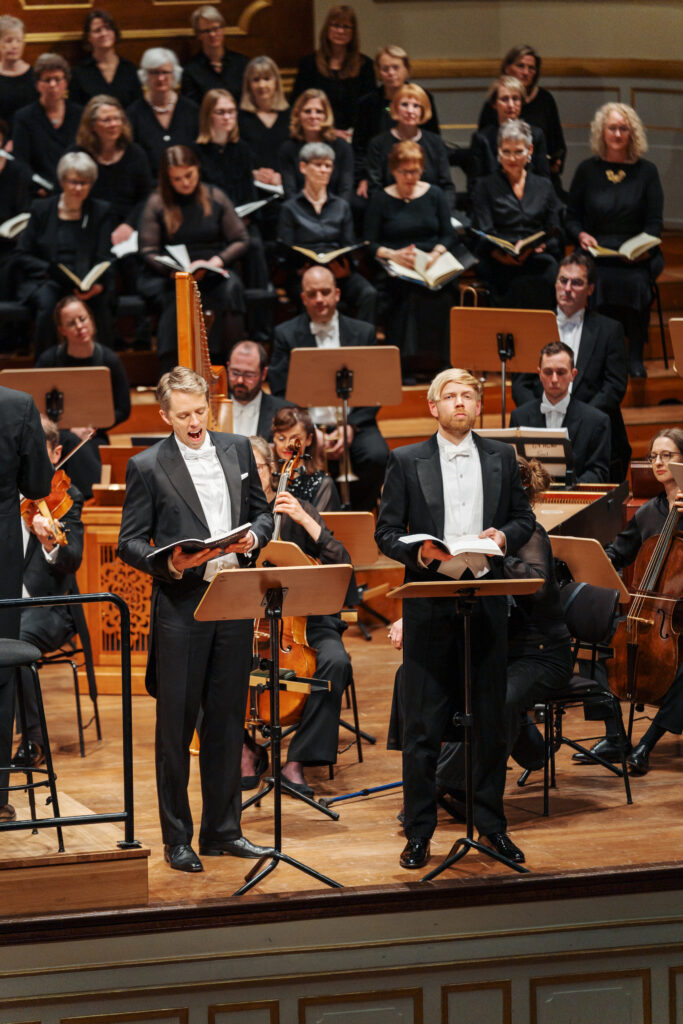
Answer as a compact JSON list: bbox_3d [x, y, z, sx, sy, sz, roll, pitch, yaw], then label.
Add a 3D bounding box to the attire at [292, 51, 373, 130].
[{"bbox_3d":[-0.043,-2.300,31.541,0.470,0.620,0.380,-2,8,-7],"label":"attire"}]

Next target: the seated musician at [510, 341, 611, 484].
[{"bbox_3d":[0.983,-0.091,25.165,0.500,1.300,0.820,1,9,11],"label":"seated musician"}]

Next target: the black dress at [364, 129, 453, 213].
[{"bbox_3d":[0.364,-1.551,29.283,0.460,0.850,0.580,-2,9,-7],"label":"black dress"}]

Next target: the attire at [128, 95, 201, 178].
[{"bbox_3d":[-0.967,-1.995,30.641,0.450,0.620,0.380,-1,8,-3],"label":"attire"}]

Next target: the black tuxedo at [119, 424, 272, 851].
[{"bbox_3d":[-0.522,0.441,20.309,0.540,1.520,0.420,-4,9,-22],"label":"black tuxedo"}]

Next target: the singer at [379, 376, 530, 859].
[{"bbox_3d":[0.432,0.367,20.553,0.570,1.780,0.450,-3,8,-12],"label":"singer"}]

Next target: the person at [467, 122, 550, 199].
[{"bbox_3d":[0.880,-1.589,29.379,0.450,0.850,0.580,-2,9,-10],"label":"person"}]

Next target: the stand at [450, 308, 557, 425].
[{"bbox_3d":[0.779,-0.460,26.923,0.540,1.020,0.460,2,8,25],"label":"stand"}]

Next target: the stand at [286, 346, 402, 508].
[{"bbox_3d":[0.014,-0.350,26.727,0.540,0.880,0.460,-1,8,0],"label":"stand"}]

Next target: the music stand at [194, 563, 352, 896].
[{"bbox_3d":[-0.249,0.761,20.072,0.550,1.160,0.480,-3,8,-14],"label":"music stand"}]

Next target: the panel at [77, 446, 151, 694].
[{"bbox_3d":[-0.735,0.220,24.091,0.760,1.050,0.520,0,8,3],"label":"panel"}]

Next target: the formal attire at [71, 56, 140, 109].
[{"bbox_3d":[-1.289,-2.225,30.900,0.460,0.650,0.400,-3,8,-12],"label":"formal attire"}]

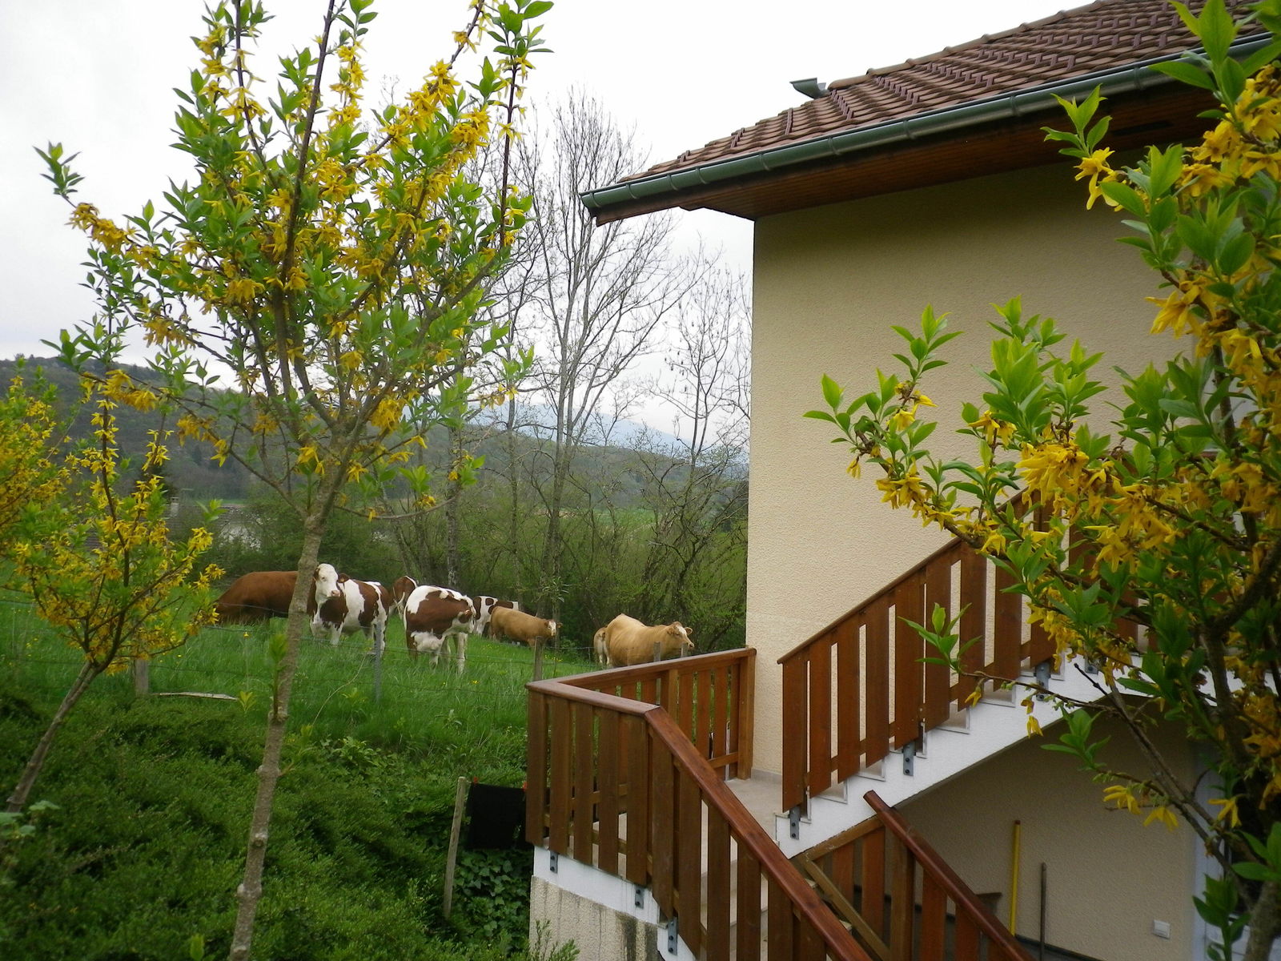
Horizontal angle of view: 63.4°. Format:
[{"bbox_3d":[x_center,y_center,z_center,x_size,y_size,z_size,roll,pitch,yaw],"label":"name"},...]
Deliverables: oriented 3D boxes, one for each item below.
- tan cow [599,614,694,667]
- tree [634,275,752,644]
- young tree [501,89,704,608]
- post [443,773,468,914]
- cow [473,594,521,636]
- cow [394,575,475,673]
[{"bbox_3d":[0.154,3.205,18.800,0.770,1.420,2.250,2,-1,-43],"label":"tan cow"},{"bbox_3d":[1.448,-0.624,27.500,3.300,10.100,3.300,1,-1,0],"label":"tree"},{"bbox_3d":[-1.087,-3.405,30.000,5.700,15.600,5.500,1,-1,0],"label":"young tree"},{"bbox_3d":[-1.344,2.647,7.500,0.060,1.050,0.060,6,-1,-17],"label":"post"},{"bbox_3d":[-3.730,3.840,28.500,2.200,1.400,0.700,1,-1,22],"label":"cow"},{"bbox_3d":[-3.462,2.539,17.700,0.730,1.420,2.050,2,-1,-45],"label":"cow"}]

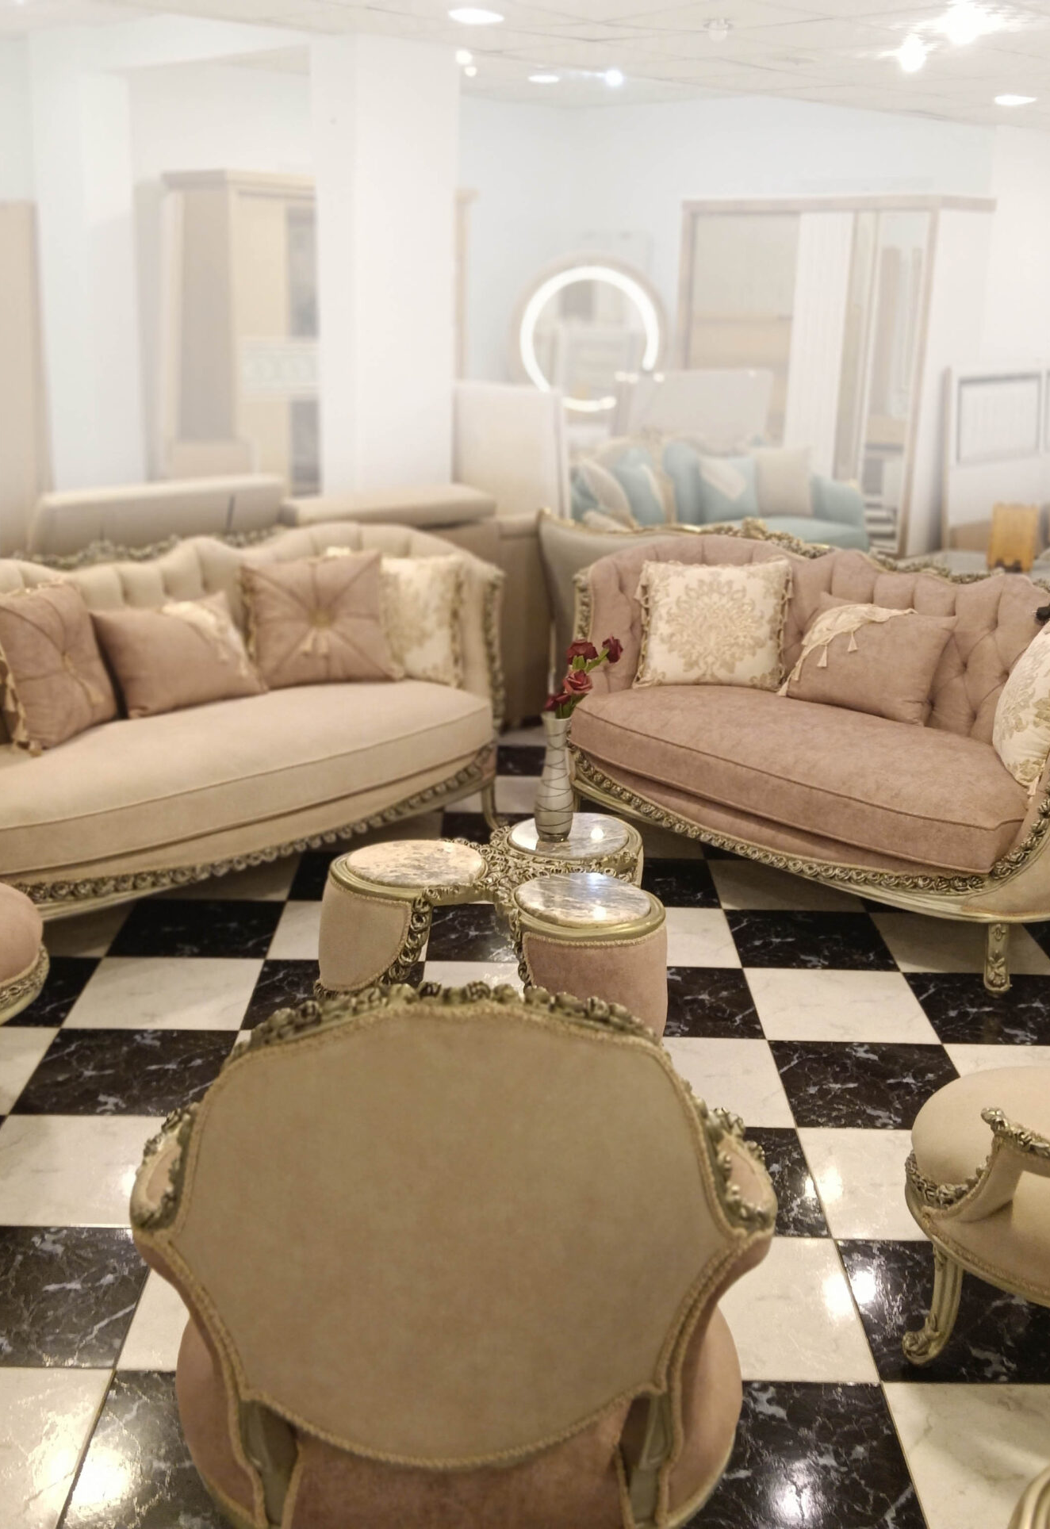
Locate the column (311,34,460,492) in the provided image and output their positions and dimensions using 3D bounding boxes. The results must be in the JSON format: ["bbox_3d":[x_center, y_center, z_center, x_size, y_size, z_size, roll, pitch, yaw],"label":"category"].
[{"bbox_3d":[-0.629,-1.870,7.212,0.535,2.572,0.321,-13,22,-39],"label":"column"}]

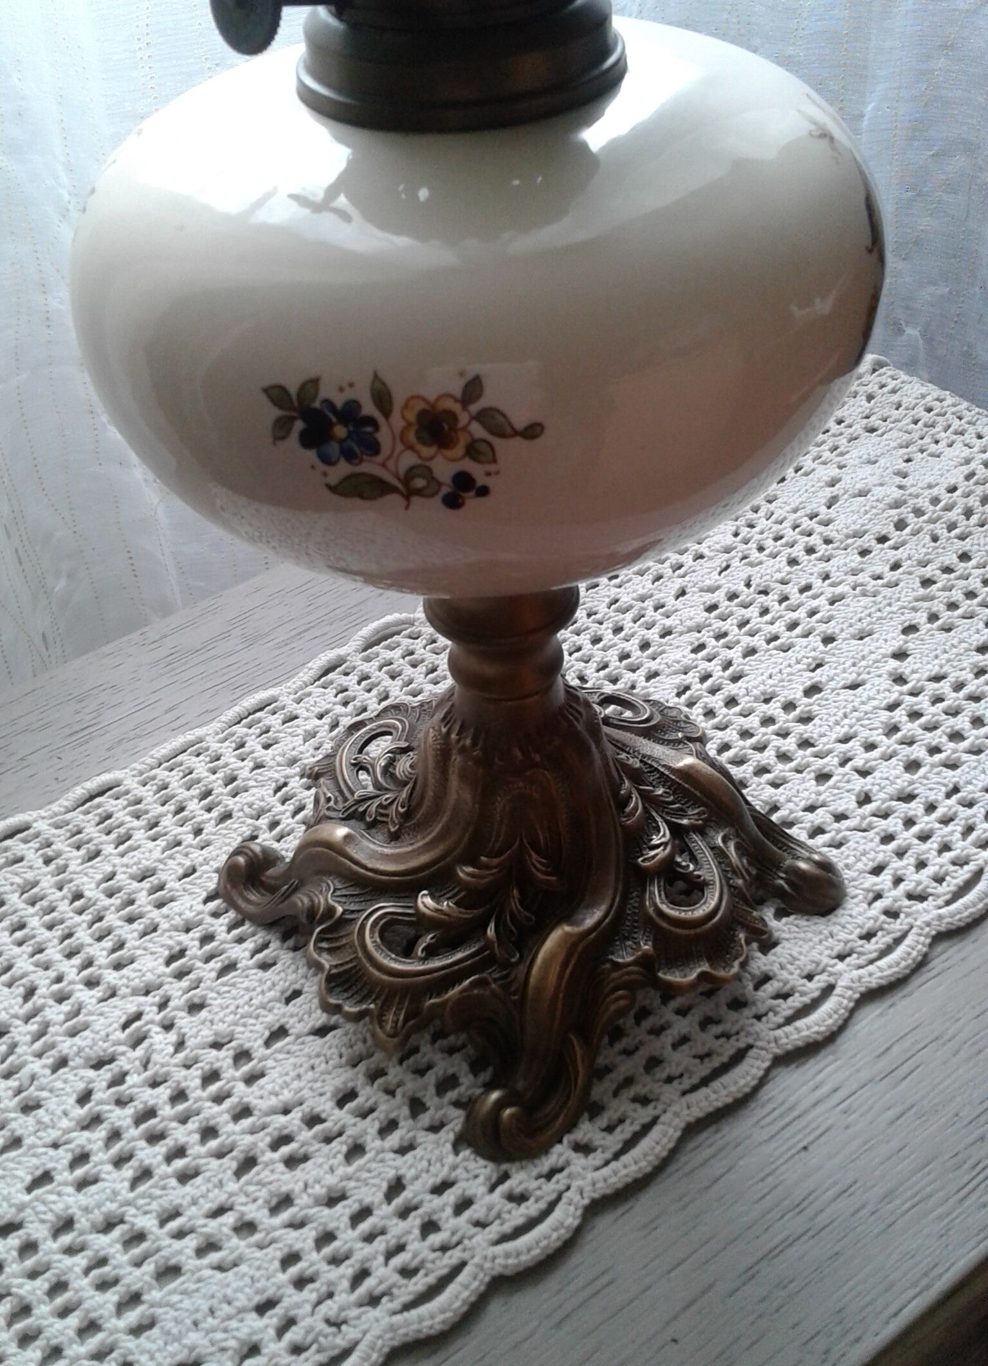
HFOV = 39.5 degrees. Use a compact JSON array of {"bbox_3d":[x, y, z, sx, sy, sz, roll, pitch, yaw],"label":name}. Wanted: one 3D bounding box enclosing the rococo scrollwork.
[{"bbox_3d":[0.005,0.018,0.358,0.133,0.120,0.133,-30,44,-29],"label":"rococo scrollwork"}]

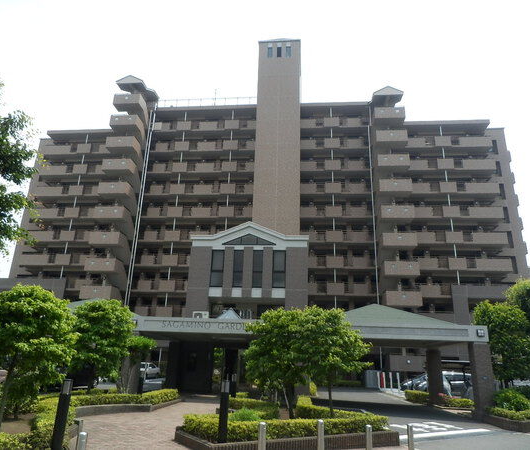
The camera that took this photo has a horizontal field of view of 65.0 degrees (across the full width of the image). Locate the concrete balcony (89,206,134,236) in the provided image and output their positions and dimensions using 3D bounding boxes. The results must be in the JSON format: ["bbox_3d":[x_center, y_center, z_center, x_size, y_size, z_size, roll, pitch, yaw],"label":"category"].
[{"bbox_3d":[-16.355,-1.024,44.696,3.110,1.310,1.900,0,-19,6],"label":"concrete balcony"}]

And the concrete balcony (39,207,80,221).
[{"bbox_3d":[-24.595,-1.096,49.821,5.850,1.300,1.400,0,-19,6],"label":"concrete balcony"}]

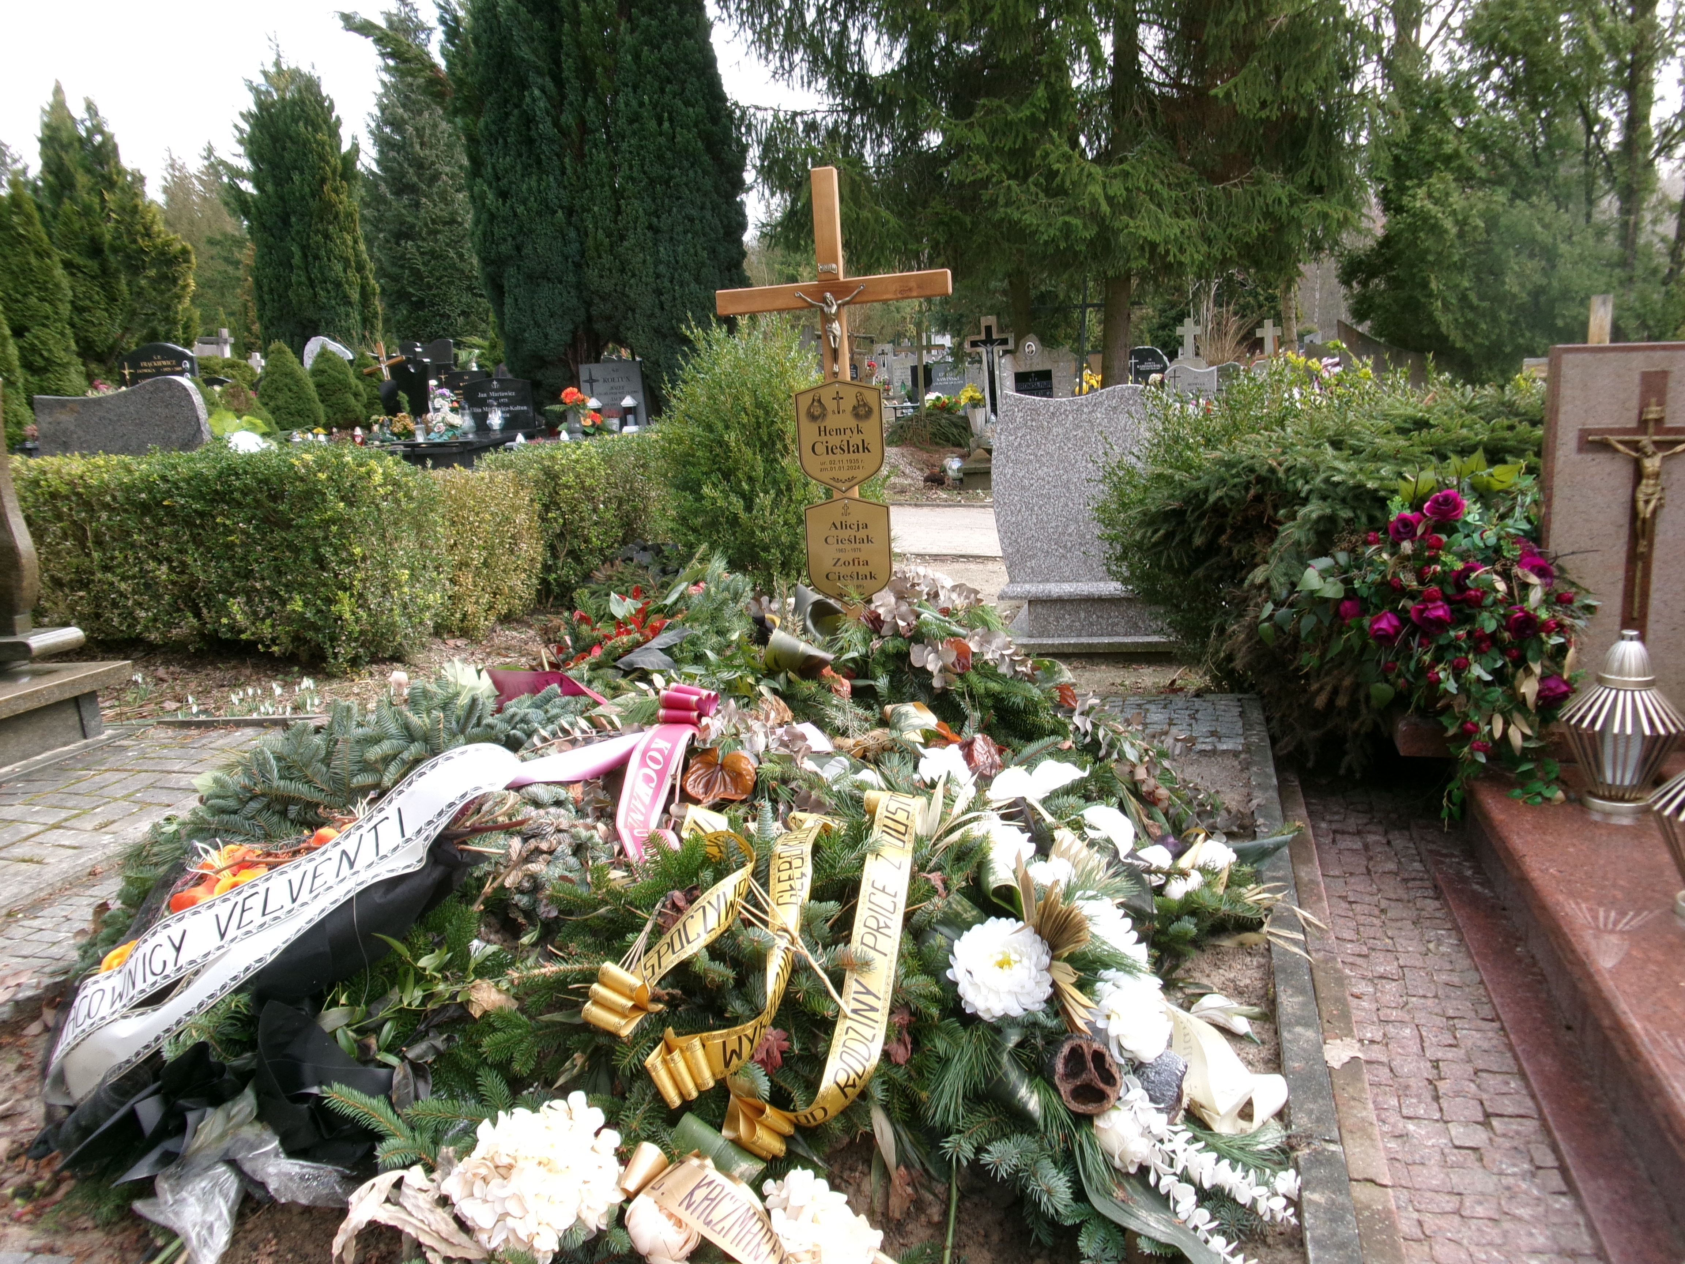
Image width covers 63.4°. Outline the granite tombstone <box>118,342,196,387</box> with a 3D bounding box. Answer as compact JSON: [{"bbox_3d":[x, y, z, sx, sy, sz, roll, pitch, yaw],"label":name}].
[{"bbox_3d":[-8.028,-3.021,16.000,0.900,0.780,0.120,-3,12,0],"label":"granite tombstone"}]

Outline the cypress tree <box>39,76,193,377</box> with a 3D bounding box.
[{"bbox_3d":[-11.473,-6.095,21.500,2.200,4.900,2.200,-3,12,0],"label":"cypress tree"}]

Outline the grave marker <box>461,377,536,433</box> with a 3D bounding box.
[{"bbox_3d":[-3.648,-2.409,14.500,0.760,0.580,0.120,-3,12,0],"label":"grave marker"}]

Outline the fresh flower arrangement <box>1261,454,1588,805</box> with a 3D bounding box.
[{"bbox_3d":[1.603,-0.013,3.750,0.760,0.860,0.520,-1,12,8],"label":"fresh flower arrangement"}]

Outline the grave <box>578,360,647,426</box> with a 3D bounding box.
[{"bbox_3d":[-2.262,-2.340,13.500,0.620,0.680,0.140,-1,12,8],"label":"grave"}]

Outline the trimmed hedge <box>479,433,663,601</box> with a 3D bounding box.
[{"bbox_3d":[-1.773,-0.769,9.200,0.600,0.850,2.200,0,12,14],"label":"trimmed hedge"}]

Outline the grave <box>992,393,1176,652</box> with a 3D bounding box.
[{"bbox_3d":[1.190,-0.528,6.400,0.950,1.200,0.300,0,12,11],"label":"grave"}]

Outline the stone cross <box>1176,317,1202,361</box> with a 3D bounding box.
[{"bbox_3d":[6.096,-5.146,24.000,0.440,0.780,0.140,-2,12,5],"label":"stone cross"}]

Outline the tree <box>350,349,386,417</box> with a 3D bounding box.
[{"bbox_3d":[-5.389,-2.807,15.500,0.480,0.820,0.480,-3,12,0],"label":"tree"}]

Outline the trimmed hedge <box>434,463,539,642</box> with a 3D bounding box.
[{"bbox_3d":[-2.023,-0.456,7.800,0.520,0.860,0.700,1,12,18],"label":"trimmed hedge"}]

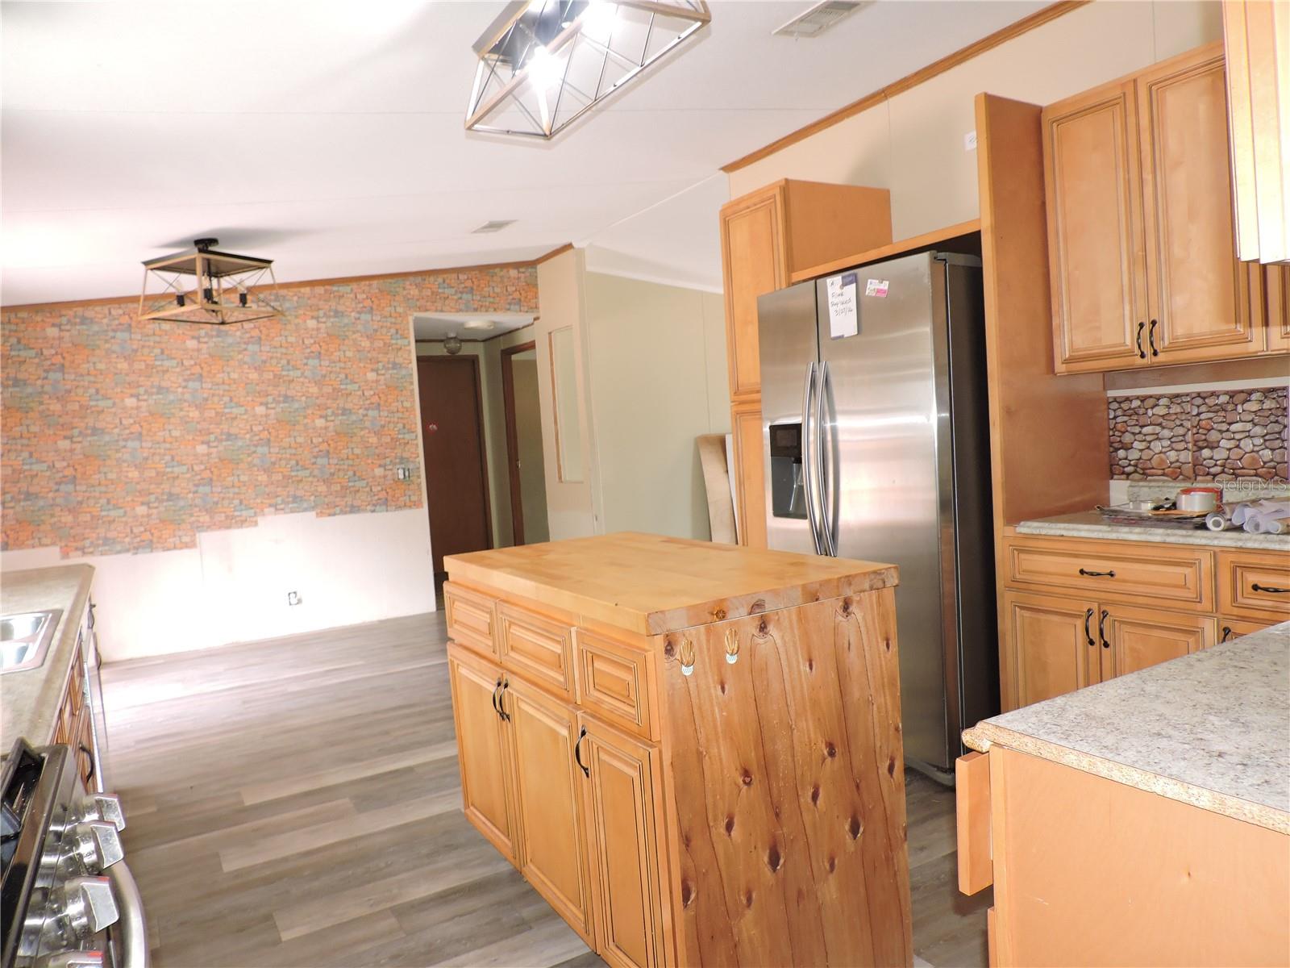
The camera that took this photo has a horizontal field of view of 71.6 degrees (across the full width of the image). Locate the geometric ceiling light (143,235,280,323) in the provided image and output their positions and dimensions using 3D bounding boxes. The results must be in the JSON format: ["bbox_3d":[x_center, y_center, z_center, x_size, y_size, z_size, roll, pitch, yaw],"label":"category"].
[{"bbox_3d":[-2.264,-1.071,4.657,0.490,0.410,0.490,-2,4,28],"label":"geometric ceiling light"}]

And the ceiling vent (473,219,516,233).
[{"bbox_3d":[-0.946,-1.608,5.609,0.195,0.025,0.315,-14,7,-31],"label":"ceiling vent"}]

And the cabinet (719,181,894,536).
[{"bbox_3d":[0.818,-0.179,4.263,0.645,2.307,0.474,-6,4,-32],"label":"cabinet"}]

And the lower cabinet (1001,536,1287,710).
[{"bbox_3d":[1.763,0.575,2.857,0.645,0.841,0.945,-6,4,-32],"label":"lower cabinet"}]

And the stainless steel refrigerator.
[{"bbox_3d":[1.089,0.089,3.594,0.870,1.813,0.887,-6,4,-32],"label":"stainless steel refrigerator"}]

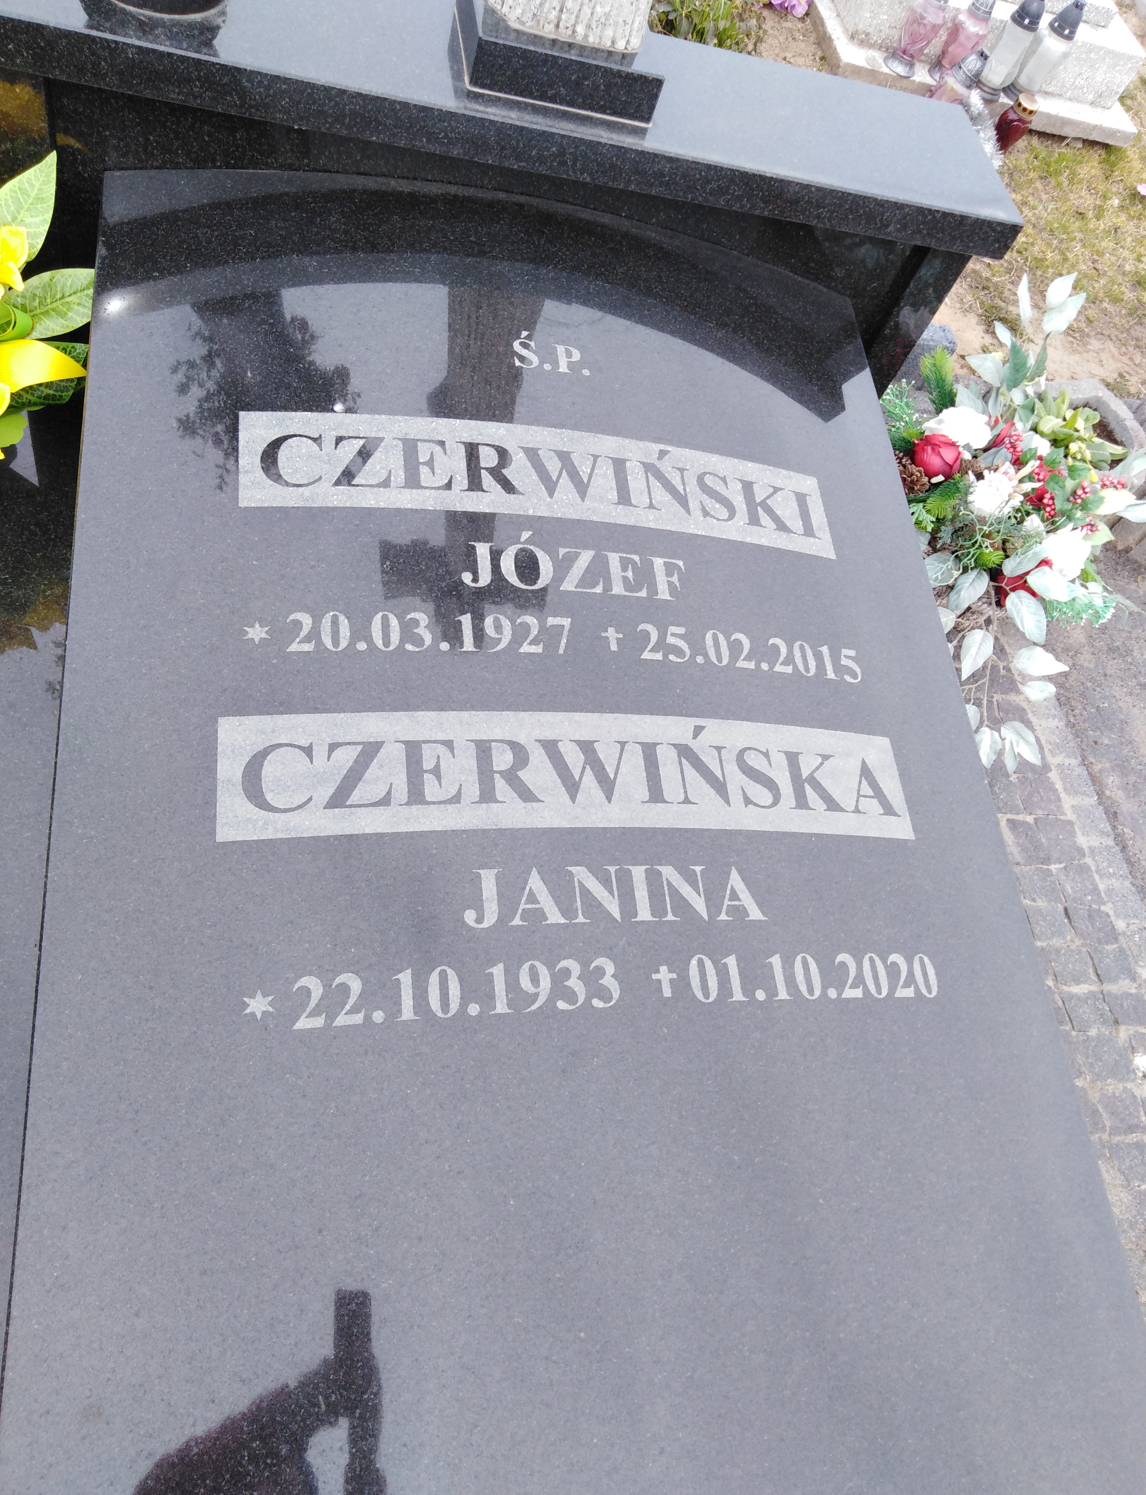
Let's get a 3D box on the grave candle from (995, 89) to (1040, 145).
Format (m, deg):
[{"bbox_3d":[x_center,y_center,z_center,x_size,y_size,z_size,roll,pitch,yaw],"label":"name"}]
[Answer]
[{"bbox_3d":[1.297,-1.829,3.255,0.086,0.161,0.086,2,59,-17],"label":"grave candle"}]

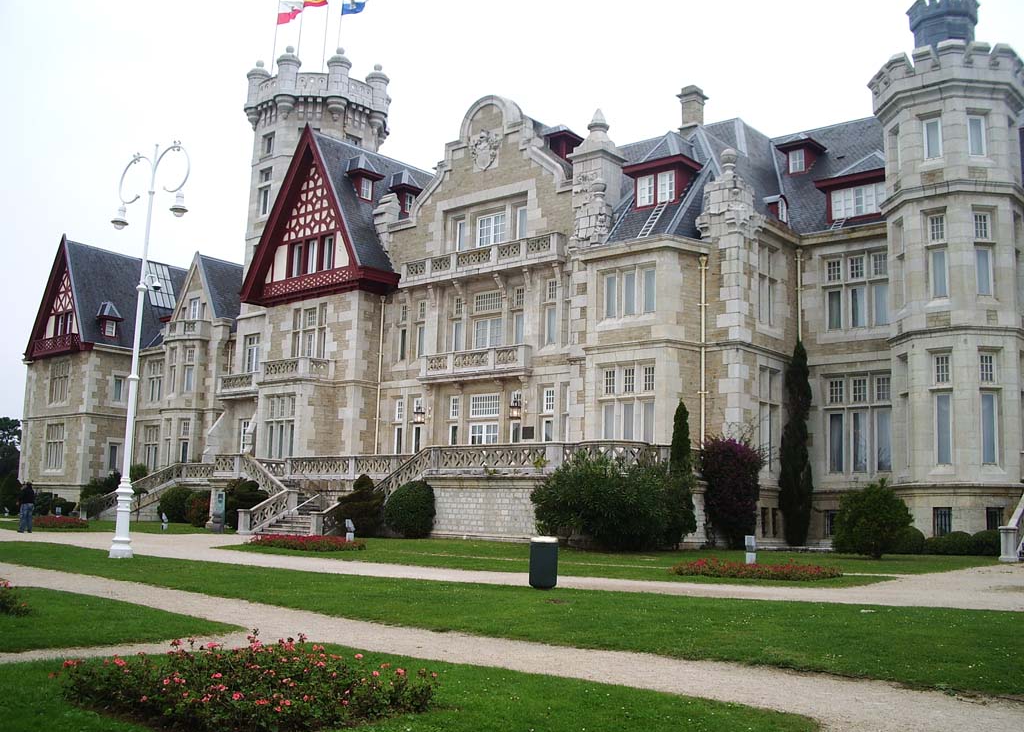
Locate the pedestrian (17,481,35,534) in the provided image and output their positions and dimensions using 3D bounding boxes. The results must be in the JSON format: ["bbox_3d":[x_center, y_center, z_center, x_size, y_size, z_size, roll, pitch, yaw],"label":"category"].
[{"bbox_3d":[-16.304,4.752,34.700,0.550,1.720,0.380,7,-10,-33],"label":"pedestrian"}]

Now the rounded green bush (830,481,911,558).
[{"bbox_3d":[9.630,4.046,27.648,2.160,2.130,2.160,-5,-11,40],"label":"rounded green bush"}]

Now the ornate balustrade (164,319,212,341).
[{"bbox_3d":[-20.388,-2.013,64.289,3.400,1.330,1.400,-5,-11,40],"label":"ornate balustrade"}]

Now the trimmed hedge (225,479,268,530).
[{"bbox_3d":[-11.742,6.149,45.965,2.000,2.350,2.000,-5,-11,40],"label":"trimmed hedge"}]

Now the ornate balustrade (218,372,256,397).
[{"bbox_3d":[-14.235,1.075,55.135,3.750,1.270,0.750,-5,-11,40],"label":"ornate balustrade"}]

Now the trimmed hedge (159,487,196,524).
[{"bbox_3d":[-17.768,7.410,55.000,2.000,2.000,2.000,-5,-11,40],"label":"trimmed hedge"}]

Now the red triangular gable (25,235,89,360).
[{"bbox_3d":[-32.531,-5.220,75.858,8.800,9.000,1.200,-5,-11,40],"label":"red triangular gable"}]

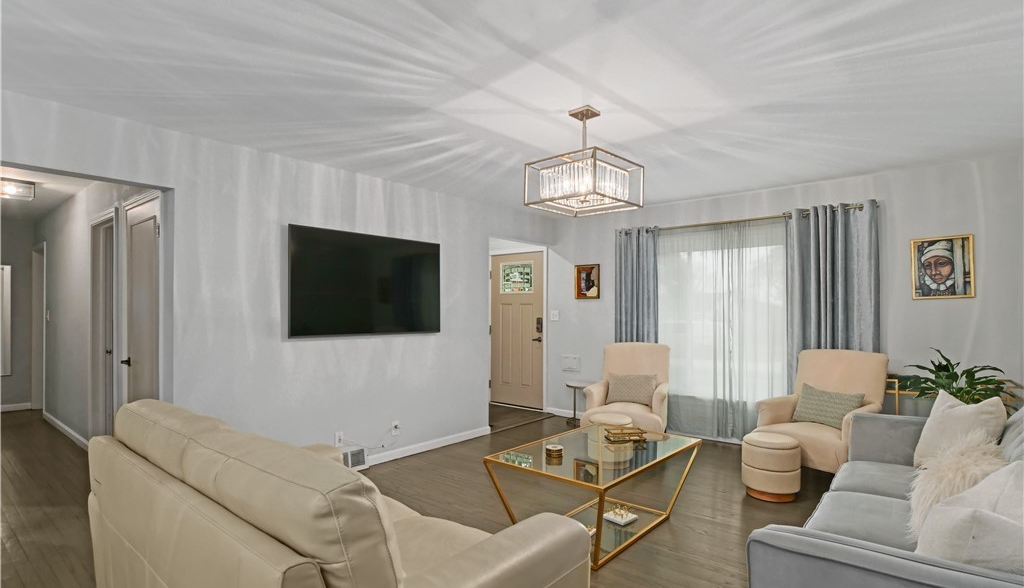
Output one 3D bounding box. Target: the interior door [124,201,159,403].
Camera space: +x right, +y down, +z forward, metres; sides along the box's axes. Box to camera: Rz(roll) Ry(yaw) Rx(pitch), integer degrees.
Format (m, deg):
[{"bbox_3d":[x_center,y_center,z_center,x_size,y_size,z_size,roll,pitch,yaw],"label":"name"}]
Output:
[{"bbox_3d":[-2.604,0.388,3.335,0.745,2.030,0.045,-1,-2,38],"label":"interior door"}]

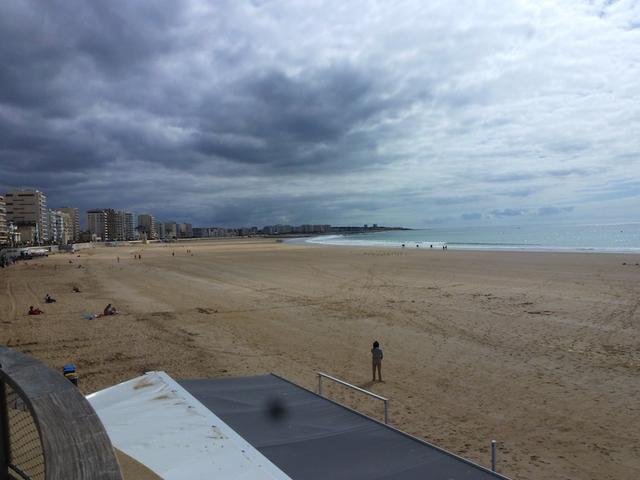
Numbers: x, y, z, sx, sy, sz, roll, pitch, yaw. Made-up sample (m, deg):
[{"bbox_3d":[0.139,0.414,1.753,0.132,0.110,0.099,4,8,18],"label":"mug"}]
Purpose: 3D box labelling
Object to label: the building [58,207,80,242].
[{"bbox_3d":[-254.000,-14.922,468.000,17.000,36.500,23.000,-2,1,-17],"label":"building"}]

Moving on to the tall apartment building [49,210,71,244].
[{"bbox_3d":[-206.500,-9.804,364.000,15.000,26.500,29.000,-2,1,-12],"label":"tall apartment building"}]

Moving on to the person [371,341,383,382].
[{"bbox_3d":[2.298,4.926,18.823,0.500,1.650,0.360,-2,1,7],"label":"person"}]

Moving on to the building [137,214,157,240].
[{"bbox_3d":[-245.500,-17.822,657.000,19.000,35.500,23.000,-2,1,-6],"label":"building"}]

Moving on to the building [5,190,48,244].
[{"bbox_3d":[-204.500,-15.000,323.500,21.000,37.000,25.000,-2,1,-18],"label":"building"}]

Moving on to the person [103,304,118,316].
[{"bbox_3d":[-16.670,5.575,36.918,1.050,0.850,0.500,-2,1,-17],"label":"person"}]

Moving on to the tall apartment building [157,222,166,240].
[{"bbox_3d":[-246.000,-14.534,718.000,14.000,27.000,18.000,-2,1,0],"label":"tall apartment building"}]

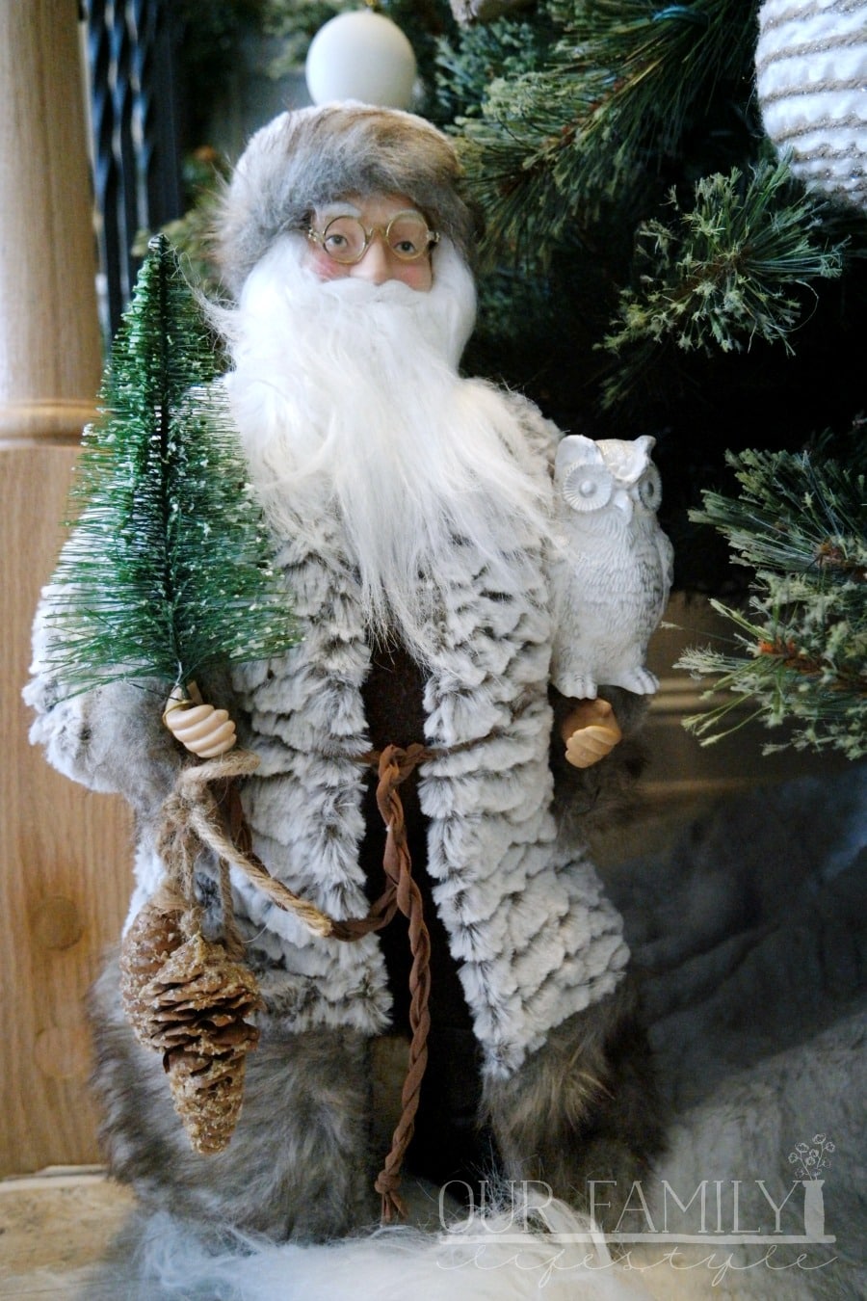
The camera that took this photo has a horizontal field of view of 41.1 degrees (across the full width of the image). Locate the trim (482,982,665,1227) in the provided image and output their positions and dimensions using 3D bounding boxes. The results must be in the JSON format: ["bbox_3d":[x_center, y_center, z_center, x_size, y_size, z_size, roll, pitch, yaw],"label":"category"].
[{"bbox_3d":[0.066,0.199,0.547,0.081,0.094,0.104,-3,12,-15],"label":"trim"}]

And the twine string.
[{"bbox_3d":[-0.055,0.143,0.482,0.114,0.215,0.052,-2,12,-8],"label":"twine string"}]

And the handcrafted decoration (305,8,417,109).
[{"bbox_3d":[-0.038,-0.315,0.624,0.060,0.060,0.060,0,12,0],"label":"handcrafted decoration"}]

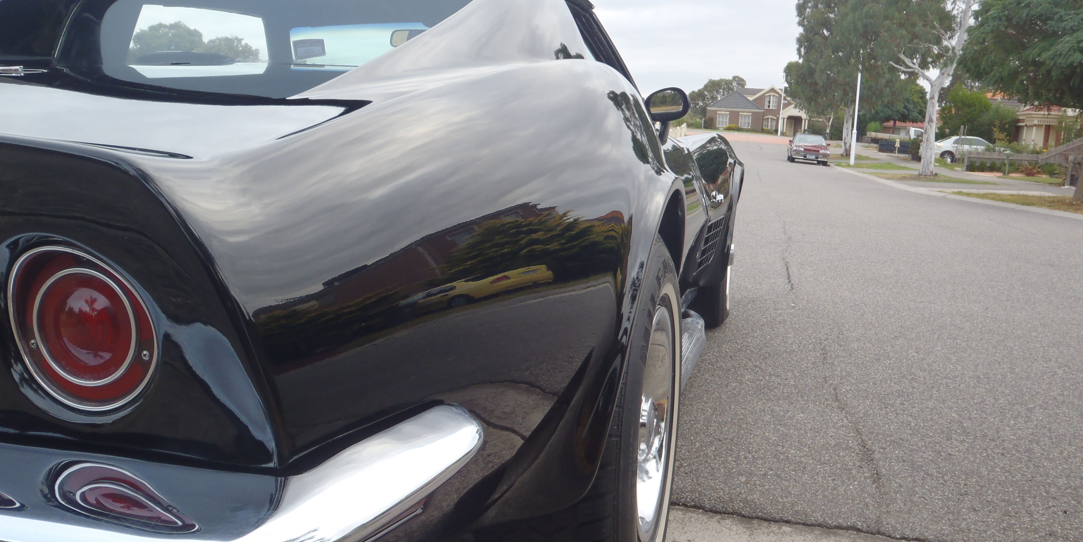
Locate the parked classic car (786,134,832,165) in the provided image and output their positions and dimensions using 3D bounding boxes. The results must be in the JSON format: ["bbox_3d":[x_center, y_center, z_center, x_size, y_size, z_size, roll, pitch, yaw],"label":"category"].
[{"bbox_3d":[12.362,-5.665,40.488,1.700,1.370,4.550,4,9,13],"label":"parked classic car"}]

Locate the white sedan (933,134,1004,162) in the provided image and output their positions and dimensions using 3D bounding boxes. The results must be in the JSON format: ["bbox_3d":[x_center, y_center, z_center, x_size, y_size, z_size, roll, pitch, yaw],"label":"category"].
[{"bbox_3d":[21.976,-6.223,44.816,4.650,1.420,1.780,3,9,7],"label":"white sedan"}]

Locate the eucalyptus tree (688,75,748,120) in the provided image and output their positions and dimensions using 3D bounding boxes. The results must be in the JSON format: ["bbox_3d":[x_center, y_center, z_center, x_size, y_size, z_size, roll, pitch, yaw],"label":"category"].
[{"bbox_3d":[24.956,-23.900,124.395,8.600,7.700,8.000,4,9,10],"label":"eucalyptus tree"}]

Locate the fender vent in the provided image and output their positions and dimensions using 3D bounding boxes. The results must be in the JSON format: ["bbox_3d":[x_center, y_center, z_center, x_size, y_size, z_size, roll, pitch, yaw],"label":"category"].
[{"bbox_3d":[0.633,-0.101,3.366,0.040,0.200,0.250,18,12,22],"label":"fender vent"}]

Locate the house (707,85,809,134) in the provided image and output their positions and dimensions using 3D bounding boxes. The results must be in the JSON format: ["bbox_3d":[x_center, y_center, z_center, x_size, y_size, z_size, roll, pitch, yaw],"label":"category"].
[{"bbox_3d":[27.258,-20.171,109.529,13.200,6.000,11.000,4,9,9],"label":"house"}]

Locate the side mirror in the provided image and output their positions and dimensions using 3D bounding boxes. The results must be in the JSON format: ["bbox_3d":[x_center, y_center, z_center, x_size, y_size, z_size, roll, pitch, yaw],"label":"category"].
[{"bbox_3d":[0.424,-0.550,2.913,0.148,0.120,0.110,5,9,21],"label":"side mirror"}]

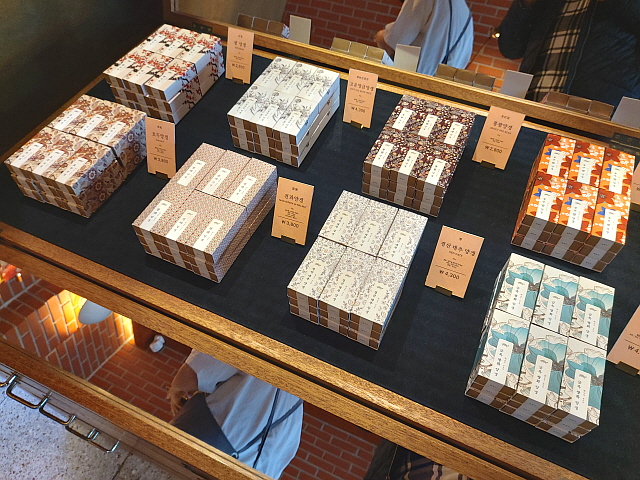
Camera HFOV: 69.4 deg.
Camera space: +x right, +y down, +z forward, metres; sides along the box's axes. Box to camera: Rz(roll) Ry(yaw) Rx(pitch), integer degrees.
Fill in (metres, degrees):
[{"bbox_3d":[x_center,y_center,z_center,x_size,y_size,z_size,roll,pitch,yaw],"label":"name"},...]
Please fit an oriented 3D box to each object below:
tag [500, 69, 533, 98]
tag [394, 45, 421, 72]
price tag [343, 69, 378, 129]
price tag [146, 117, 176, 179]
[{"bbox_3d":[0.403,-0.305,0.974,0.052,0.092,0.008,21,41,16],"label":"tag"},{"bbox_3d":[0.187,-0.387,1.034,0.052,0.092,0.008,23,40,21],"label":"tag"},{"bbox_3d":[0.070,-0.246,0.803,0.052,0.092,0.008,15,31,11],"label":"price tag"},{"bbox_3d":[-0.252,-0.145,0.733,0.052,0.092,0.008,14,29,10],"label":"price tag"}]

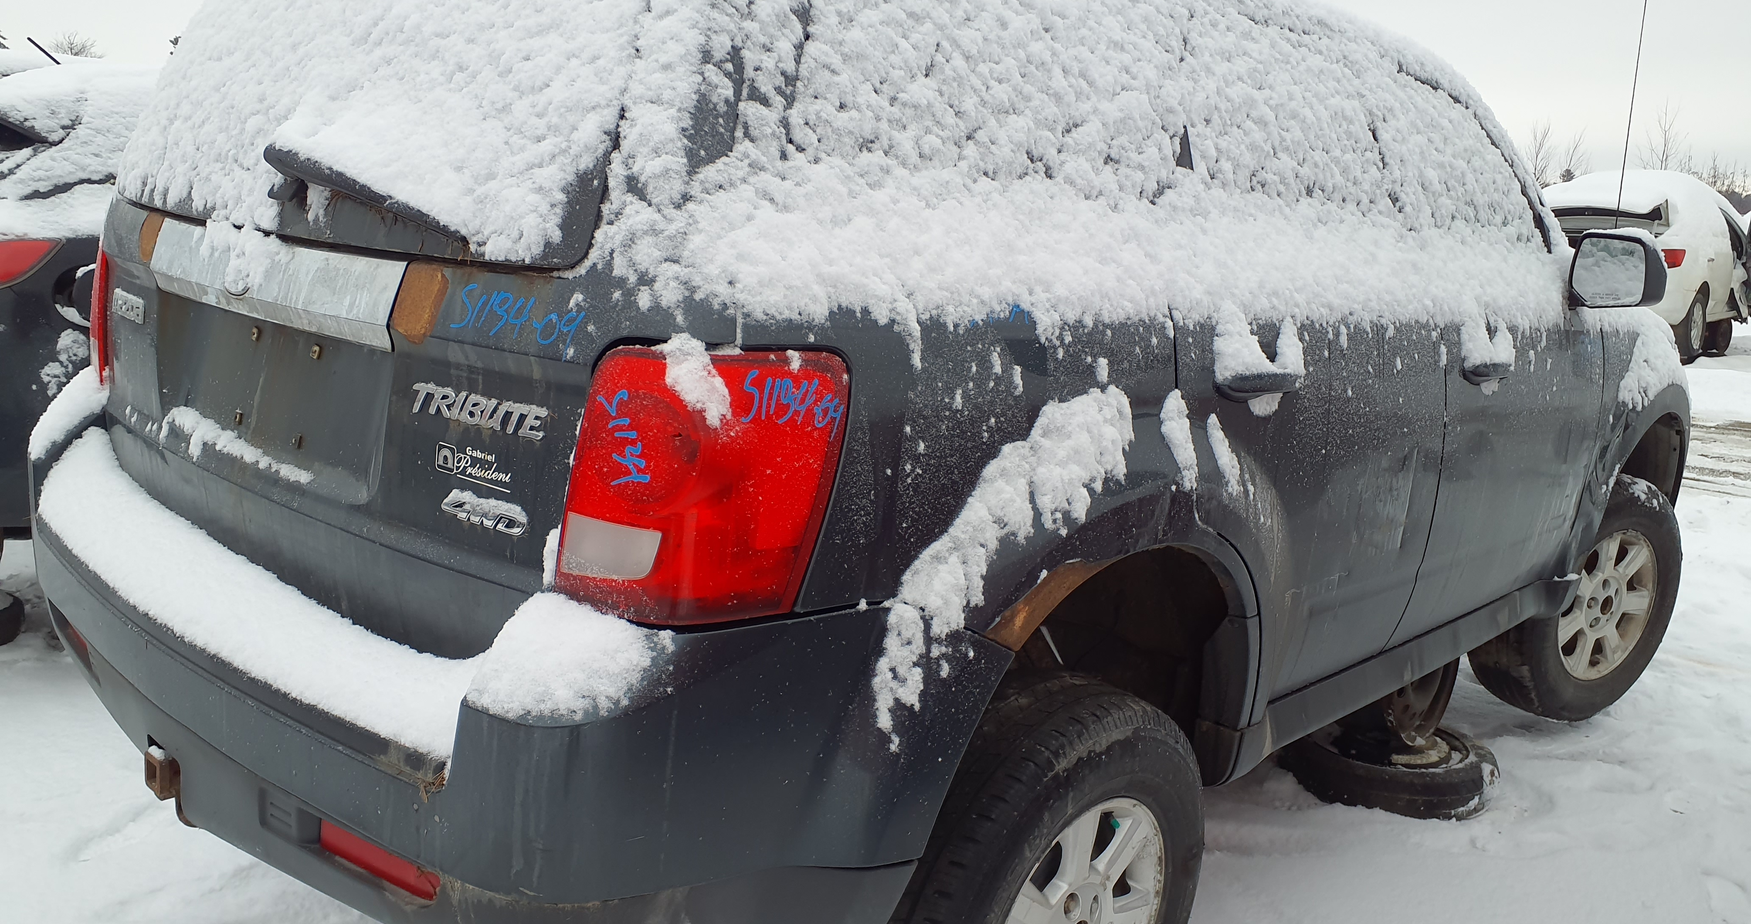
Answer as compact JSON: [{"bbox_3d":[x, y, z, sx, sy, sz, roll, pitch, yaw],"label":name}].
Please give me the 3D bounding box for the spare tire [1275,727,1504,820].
[{"bbox_3d":[1.318,0.776,3.300,0.580,0.125,0.580,6,13,30],"label":"spare tire"}]

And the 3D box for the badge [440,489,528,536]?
[{"bbox_3d":[-0.418,0.055,1.378,0.150,0.038,0.010,14,4,37],"label":"badge"}]

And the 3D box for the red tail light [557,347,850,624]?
[{"bbox_3d":[-0.170,0.021,1.254,0.183,0.275,0.225,15,14,42],"label":"red tail light"}]

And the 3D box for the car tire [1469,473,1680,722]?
[{"bbox_3d":[2.036,0.385,3.736,0.720,0.720,0.230,-5,17,-29],"label":"car tire"}]

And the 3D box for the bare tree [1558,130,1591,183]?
[{"bbox_3d":[29.880,-11.893,55.475,1.600,4.630,1.600,8,13,28],"label":"bare tree"}]

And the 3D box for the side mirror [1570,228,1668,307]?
[{"bbox_3d":[1.709,-0.438,2.968,0.205,0.170,0.150,15,14,42],"label":"side mirror"}]

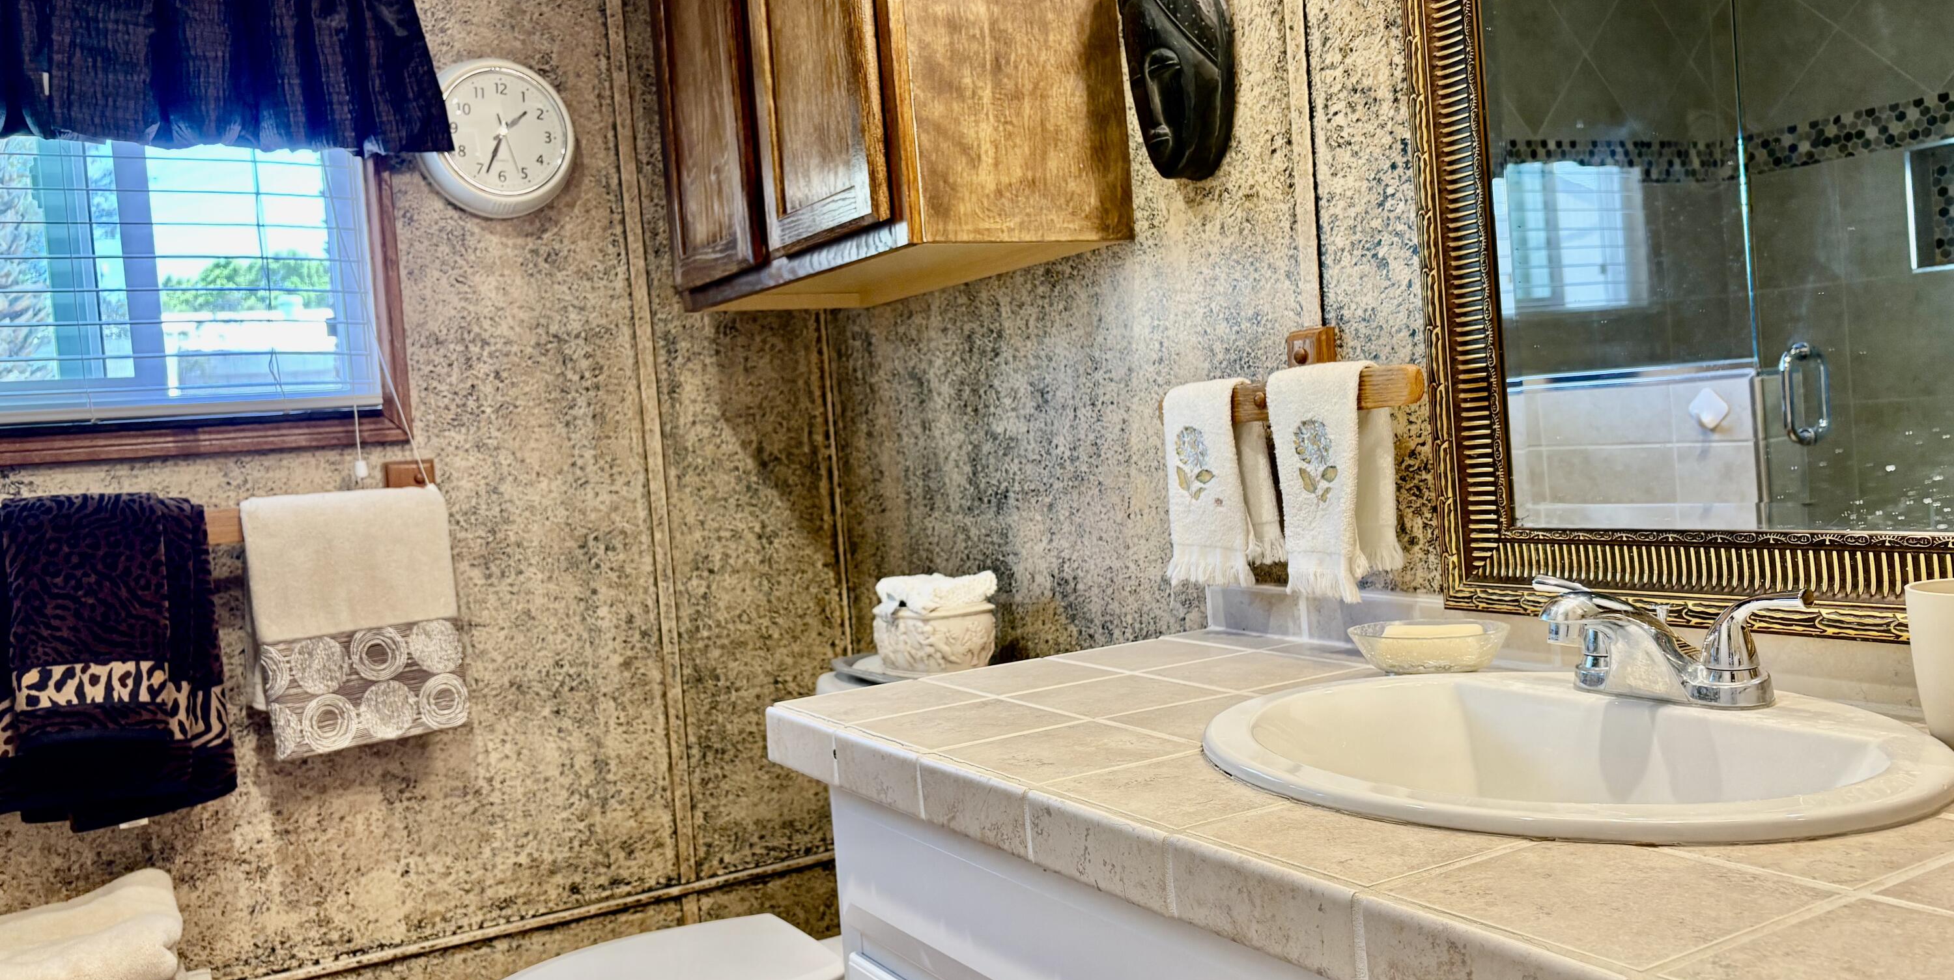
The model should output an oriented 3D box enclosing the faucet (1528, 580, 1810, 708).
[{"bbox_3d":[0.474,0.115,1.078,0.152,0.089,0.230,-5,2,-30],"label":"faucet"}]

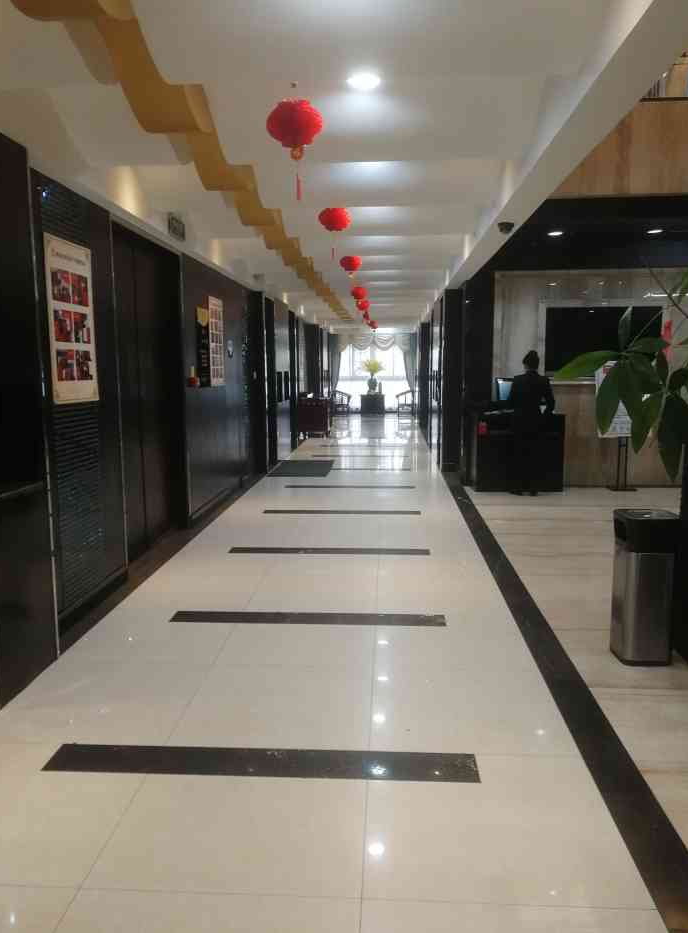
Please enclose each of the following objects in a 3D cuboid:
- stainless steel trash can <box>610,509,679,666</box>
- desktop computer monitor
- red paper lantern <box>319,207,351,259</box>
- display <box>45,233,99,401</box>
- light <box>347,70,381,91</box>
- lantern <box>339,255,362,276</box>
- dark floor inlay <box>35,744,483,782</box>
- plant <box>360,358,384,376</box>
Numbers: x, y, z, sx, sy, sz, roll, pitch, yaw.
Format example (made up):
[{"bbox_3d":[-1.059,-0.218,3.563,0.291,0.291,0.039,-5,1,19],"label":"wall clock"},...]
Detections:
[{"bbox_3d":[1.516,0.604,3.678,0.267,0.738,0.269,0,8,3],"label":"stainless steel trash can"},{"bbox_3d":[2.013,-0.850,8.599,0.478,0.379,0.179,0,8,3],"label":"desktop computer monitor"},{"bbox_3d":[-0.067,-1.765,5.497,0.244,0.419,0.244,0,8,3],"label":"red paper lantern"},{"bbox_3d":[-1.582,-0.840,4.255,0.022,0.917,0.613,0,8,3],"label":"display"},{"bbox_3d":[0.090,-1.775,3.349,0.160,0.045,0.160,0,8,3],"label":"light"},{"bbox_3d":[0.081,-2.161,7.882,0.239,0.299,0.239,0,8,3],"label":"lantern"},{"bbox_3d":[-0.311,1.122,2.745,1.615,0.012,0.192,0,8,3],"label":"dark floor inlay"},{"bbox_3d":[0.871,-2.988,21.910,0.738,0.528,0.658,0,8,3],"label":"plant"}]

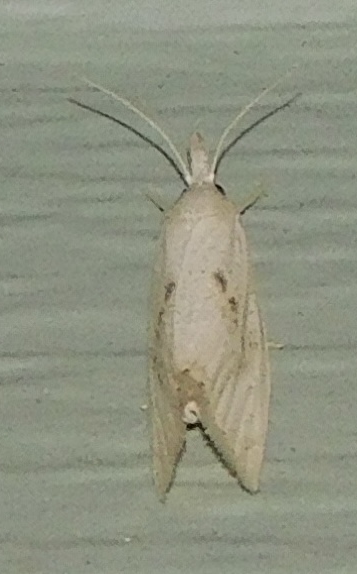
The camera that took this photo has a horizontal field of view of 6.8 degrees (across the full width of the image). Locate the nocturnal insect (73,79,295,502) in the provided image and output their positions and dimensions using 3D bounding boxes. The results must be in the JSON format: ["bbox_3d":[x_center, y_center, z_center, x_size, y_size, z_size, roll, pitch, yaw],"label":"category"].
[{"bbox_3d":[0.000,0.000,0.130,0.010,0.019,0.004,0,0,0],"label":"nocturnal insect"}]

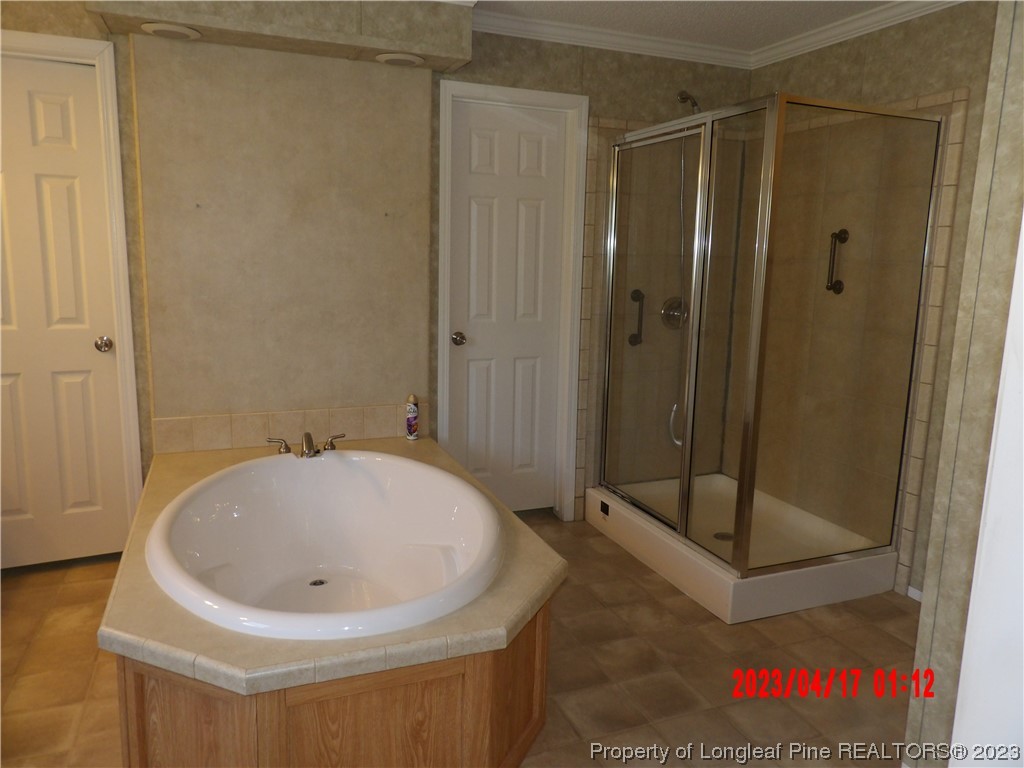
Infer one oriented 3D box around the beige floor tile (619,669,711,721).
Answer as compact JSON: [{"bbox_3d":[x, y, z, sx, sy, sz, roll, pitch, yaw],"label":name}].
[{"bbox_3d":[0.488,1.003,2.286,0.210,0.010,0.210,-3,11,-21],"label":"beige floor tile"}]

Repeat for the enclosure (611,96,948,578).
[{"bbox_3d":[1.068,-0.245,3.278,0.794,1.782,1.142,-3,11,-21],"label":"enclosure"}]

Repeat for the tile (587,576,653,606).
[{"bbox_3d":[0.452,0.879,2.988,0.210,0.010,0.210,-3,11,-21],"label":"tile"}]

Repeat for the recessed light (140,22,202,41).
[{"bbox_3d":[-1.271,-1.312,2.656,0.207,0.021,0.207,-3,11,-21],"label":"recessed light"}]

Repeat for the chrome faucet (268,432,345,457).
[{"bbox_3d":[-0.862,0.254,2.989,0.315,0.088,0.184,-3,11,-21],"label":"chrome faucet"}]

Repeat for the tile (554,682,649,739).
[{"bbox_3d":[0.277,1.013,2.203,0.210,0.010,0.210,-3,11,-21],"label":"tile"}]

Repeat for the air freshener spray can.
[{"bbox_3d":[-0.461,0.152,3.303,0.053,0.207,0.053,1,10,0],"label":"air freshener spray can"}]

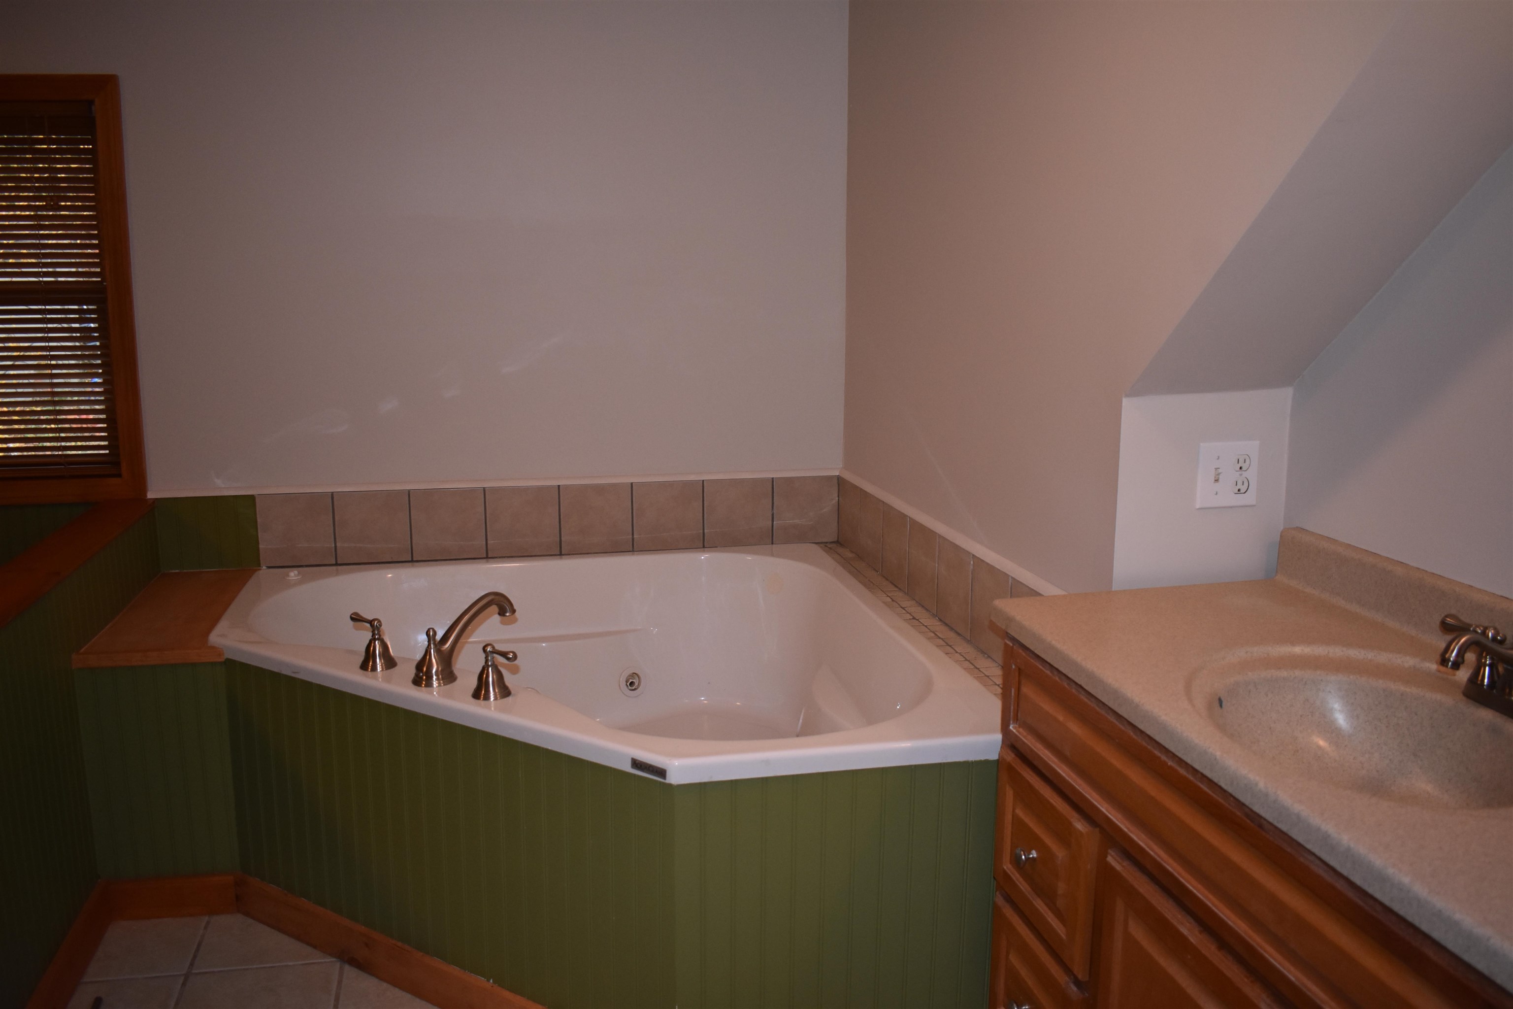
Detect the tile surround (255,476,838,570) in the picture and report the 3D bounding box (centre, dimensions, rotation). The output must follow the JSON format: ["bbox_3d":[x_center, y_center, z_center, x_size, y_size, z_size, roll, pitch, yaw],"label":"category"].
[{"bbox_3d":[-0.560,0.044,3.624,1.655,0.201,0.015,-2,11,-12],"label":"tile surround"}]

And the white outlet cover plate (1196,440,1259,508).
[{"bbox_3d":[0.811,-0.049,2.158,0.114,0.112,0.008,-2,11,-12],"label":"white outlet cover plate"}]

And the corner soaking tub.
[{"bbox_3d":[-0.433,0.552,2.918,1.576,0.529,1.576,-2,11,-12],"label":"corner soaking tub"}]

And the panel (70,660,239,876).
[{"bbox_3d":[-1.318,0.586,2.791,0.299,0.497,0.012,-2,11,-12],"label":"panel"}]

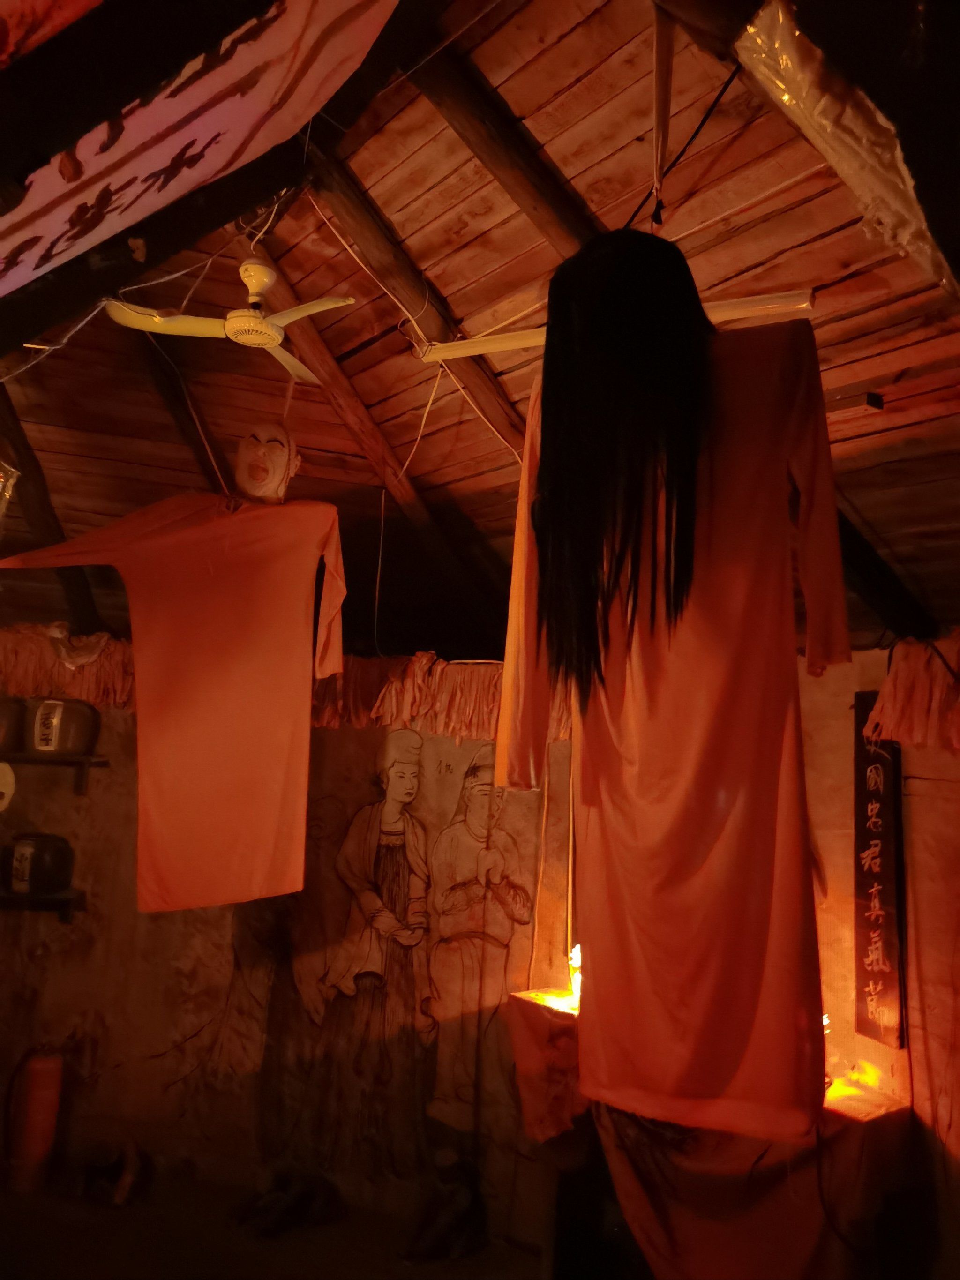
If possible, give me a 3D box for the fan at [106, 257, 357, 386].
[{"bbox_3d":[-0.605,-0.850,2.510,0.600,0.220,0.670,4,-5,-16],"label":"fan"}]

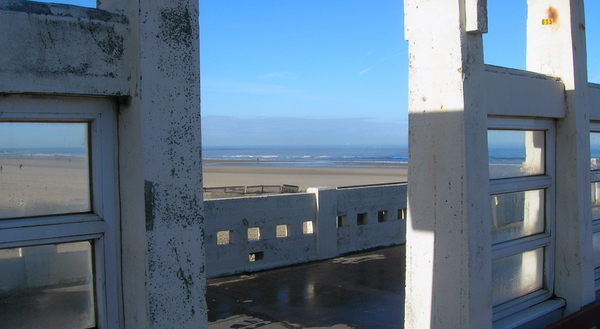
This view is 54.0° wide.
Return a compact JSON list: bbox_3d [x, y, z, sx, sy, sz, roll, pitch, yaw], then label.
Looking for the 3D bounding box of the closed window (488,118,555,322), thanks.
[{"bbox_3d":[1.236,0.298,3.412,0.954,1.135,0.100,-2,3,-41],"label":"closed window"}]

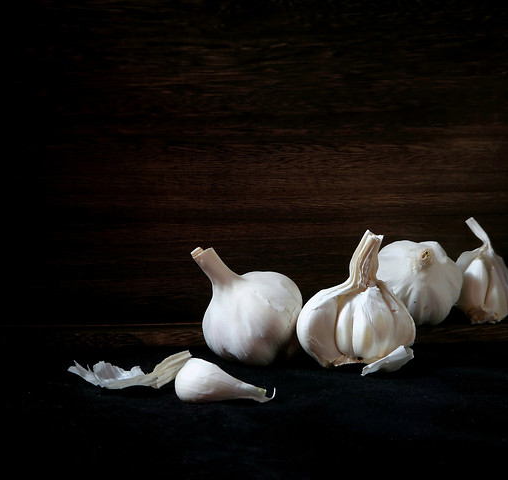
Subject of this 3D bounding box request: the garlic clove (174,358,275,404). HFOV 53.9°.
[{"bbox_3d":[-0.012,0.059,0.208,0.040,0.018,0.020,0,2,6],"label":"garlic clove"}]

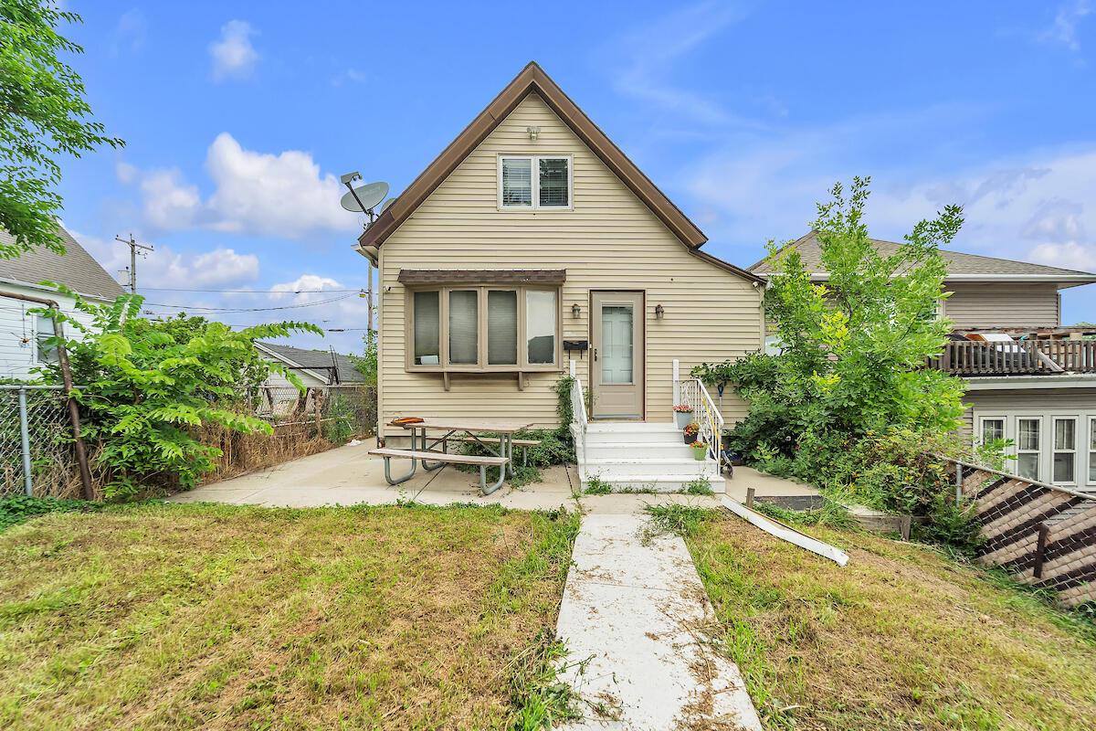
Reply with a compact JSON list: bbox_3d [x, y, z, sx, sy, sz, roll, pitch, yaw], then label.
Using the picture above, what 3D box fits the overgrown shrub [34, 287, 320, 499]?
[{"bbox_3d":[-4.500,0.269,5.306,2.950,2.400,2.000,0,1,-2],"label":"overgrown shrub"}]

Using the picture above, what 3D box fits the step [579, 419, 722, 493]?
[{"bbox_3d":[1.310,1.272,6.245,1.830,0.680,1.550,0,1,-2],"label":"step"}]

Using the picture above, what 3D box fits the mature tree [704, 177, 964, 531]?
[{"bbox_3d":[4.000,-0.461,5.842,3.300,4.600,2.800,0,1,-2],"label":"mature tree"}]

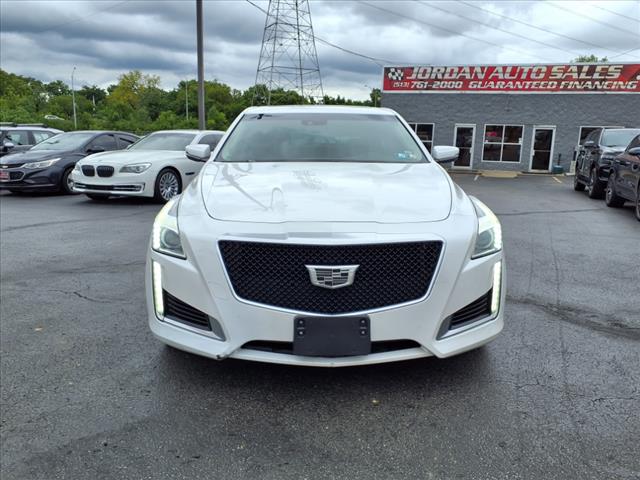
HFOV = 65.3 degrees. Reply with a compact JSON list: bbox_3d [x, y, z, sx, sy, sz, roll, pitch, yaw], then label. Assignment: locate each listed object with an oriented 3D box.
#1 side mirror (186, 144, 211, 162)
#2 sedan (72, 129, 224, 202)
[{"bbox_3d":[-0.902,-0.652,3.740,0.210,0.145,0.140,0,11,-1],"label":"side mirror"},{"bbox_3d":[-3.019,-1.752,11.192,1.950,1.475,5.120,5,12,22],"label":"sedan"}]

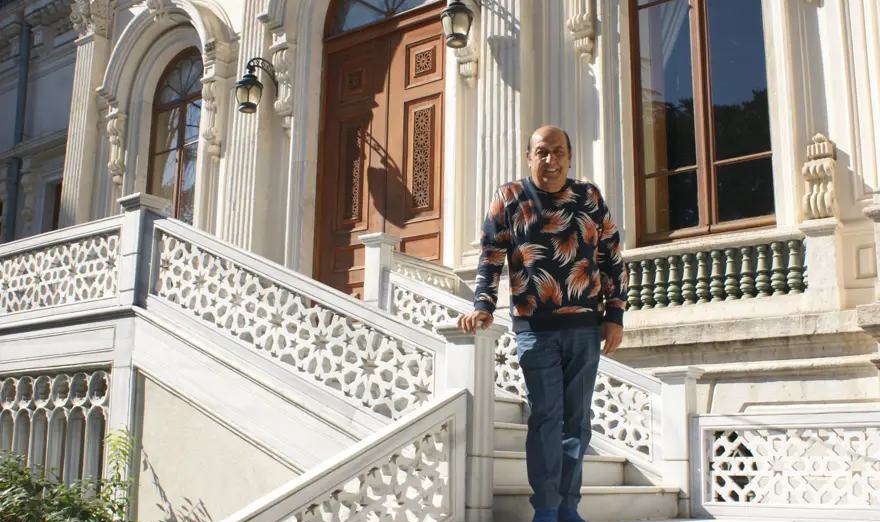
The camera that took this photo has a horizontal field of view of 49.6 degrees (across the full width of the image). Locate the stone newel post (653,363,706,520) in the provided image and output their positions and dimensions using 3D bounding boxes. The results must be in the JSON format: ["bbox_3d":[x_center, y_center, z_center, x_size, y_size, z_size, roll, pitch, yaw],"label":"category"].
[{"bbox_3d":[1.377,1.035,5.450,0.221,0.828,0.221,-9,-16,36],"label":"stone newel post"}]

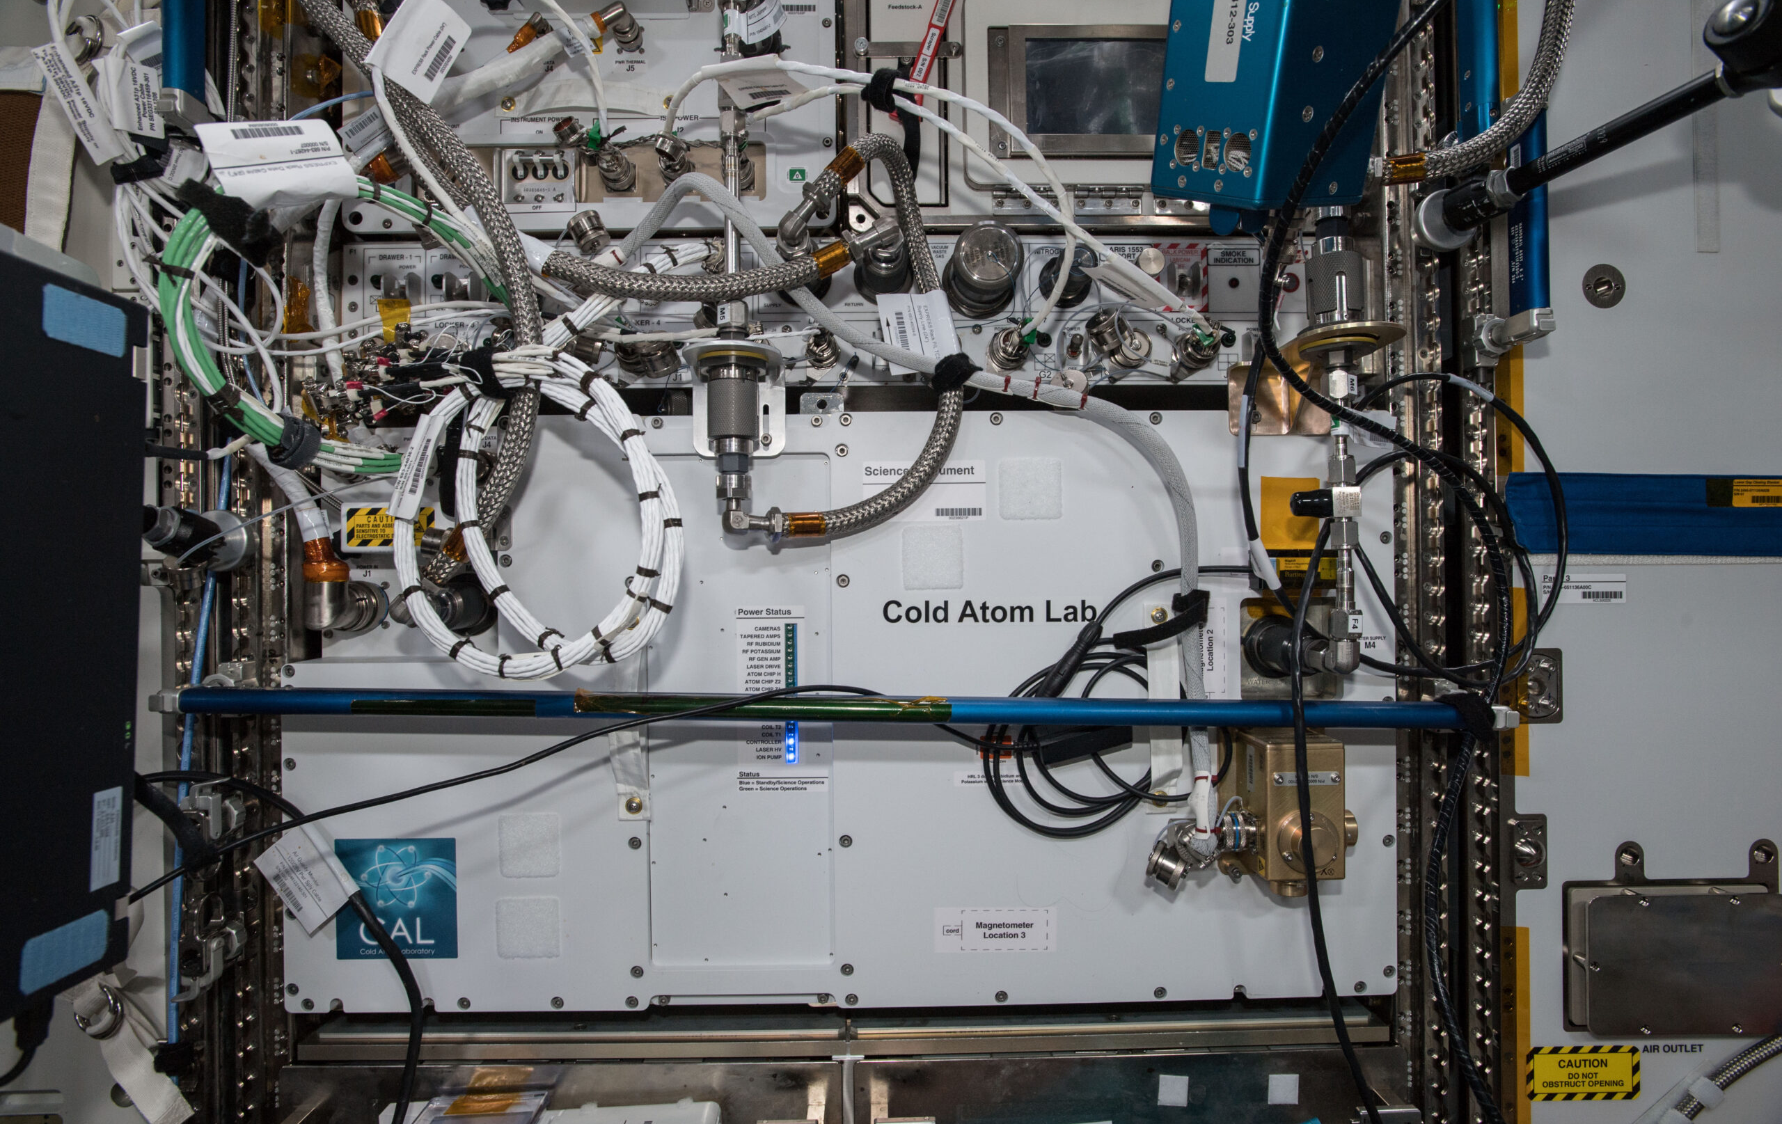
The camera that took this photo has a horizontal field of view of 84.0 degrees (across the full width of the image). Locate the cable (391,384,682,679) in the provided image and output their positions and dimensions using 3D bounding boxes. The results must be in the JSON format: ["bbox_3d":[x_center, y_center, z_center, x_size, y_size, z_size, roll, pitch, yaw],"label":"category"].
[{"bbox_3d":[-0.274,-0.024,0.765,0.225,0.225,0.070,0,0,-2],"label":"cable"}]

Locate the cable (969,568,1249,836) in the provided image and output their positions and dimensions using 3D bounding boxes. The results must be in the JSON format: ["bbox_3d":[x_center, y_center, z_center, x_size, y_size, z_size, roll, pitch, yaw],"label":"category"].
[{"bbox_3d":[0.178,0.114,0.815,0.230,0.222,0.050,-1,0,0],"label":"cable"}]

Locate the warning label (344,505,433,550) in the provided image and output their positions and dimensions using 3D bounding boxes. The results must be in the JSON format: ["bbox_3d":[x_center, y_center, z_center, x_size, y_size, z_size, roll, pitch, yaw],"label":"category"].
[{"bbox_3d":[-0.432,-0.029,0.855,0.075,0.035,0.002,-1,0,0],"label":"warning label"}]

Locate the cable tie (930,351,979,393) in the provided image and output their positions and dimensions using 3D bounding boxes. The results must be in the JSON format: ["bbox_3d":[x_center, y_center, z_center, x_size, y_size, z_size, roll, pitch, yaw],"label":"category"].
[{"bbox_3d":[0.050,-0.149,0.775,0.037,0.032,0.035,0,0,-2],"label":"cable tie"}]

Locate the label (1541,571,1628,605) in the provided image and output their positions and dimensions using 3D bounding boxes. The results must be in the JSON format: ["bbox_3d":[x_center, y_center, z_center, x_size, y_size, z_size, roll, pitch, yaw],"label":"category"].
[{"bbox_3d":[0.618,0.024,0.882,0.075,0.025,0.001,0,0,-2],"label":"label"}]

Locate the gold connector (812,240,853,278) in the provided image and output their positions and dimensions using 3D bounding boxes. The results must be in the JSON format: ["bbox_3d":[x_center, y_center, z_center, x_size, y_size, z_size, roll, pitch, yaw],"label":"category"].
[{"bbox_3d":[-0.046,-0.237,0.775,0.026,0.022,0.022,-21,0,0],"label":"gold connector"}]

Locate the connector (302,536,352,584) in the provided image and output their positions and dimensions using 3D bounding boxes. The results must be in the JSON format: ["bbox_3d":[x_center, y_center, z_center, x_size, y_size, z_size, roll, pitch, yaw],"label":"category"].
[{"bbox_3d":[-0.468,-0.001,0.820,0.036,0.036,0.036,-1,0,0],"label":"connector"}]

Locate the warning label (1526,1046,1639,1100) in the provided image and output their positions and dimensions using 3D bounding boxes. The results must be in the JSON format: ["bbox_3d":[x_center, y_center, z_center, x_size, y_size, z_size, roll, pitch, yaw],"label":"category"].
[{"bbox_3d":[0.612,0.452,0.876,0.100,0.048,0.002,-1,0,0],"label":"warning label"}]

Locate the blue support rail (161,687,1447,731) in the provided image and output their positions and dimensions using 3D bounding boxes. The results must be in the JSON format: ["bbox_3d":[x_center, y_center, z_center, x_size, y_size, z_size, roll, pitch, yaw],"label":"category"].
[{"bbox_3d":[-0.048,0.112,0.768,1.030,0.022,0.028,1,0,0],"label":"blue support rail"}]

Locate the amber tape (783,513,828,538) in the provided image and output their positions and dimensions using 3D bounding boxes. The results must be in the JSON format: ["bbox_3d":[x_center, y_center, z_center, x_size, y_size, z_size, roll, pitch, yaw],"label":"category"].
[{"bbox_3d":[-0.068,-0.029,0.790,0.033,0.020,0.020,0,0,-2],"label":"amber tape"}]

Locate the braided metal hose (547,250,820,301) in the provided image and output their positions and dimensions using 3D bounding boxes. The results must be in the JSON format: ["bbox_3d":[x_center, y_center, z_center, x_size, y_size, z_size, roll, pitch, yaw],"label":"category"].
[{"bbox_3d":[-0.163,-0.222,0.772,0.213,0.038,0.032,-1,0,0],"label":"braided metal hose"}]

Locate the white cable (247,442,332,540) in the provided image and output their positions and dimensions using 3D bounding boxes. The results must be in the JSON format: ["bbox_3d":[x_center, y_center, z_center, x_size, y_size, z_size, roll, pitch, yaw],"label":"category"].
[{"bbox_3d":[-0.484,-0.056,0.795,0.063,0.077,0.040,0,0,-2],"label":"white cable"}]

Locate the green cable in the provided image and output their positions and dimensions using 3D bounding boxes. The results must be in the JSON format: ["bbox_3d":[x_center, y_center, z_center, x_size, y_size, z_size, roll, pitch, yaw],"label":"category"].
[{"bbox_3d":[-0.410,-0.174,0.745,0.250,0.207,0.130,0,0,-2],"label":"green cable"}]

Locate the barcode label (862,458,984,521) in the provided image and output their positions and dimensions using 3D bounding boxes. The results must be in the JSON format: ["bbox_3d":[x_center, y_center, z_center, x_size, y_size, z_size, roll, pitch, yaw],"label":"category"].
[{"bbox_3d":[0.028,-0.060,0.831,0.102,0.050,0.001,0,0,-2],"label":"barcode label"}]

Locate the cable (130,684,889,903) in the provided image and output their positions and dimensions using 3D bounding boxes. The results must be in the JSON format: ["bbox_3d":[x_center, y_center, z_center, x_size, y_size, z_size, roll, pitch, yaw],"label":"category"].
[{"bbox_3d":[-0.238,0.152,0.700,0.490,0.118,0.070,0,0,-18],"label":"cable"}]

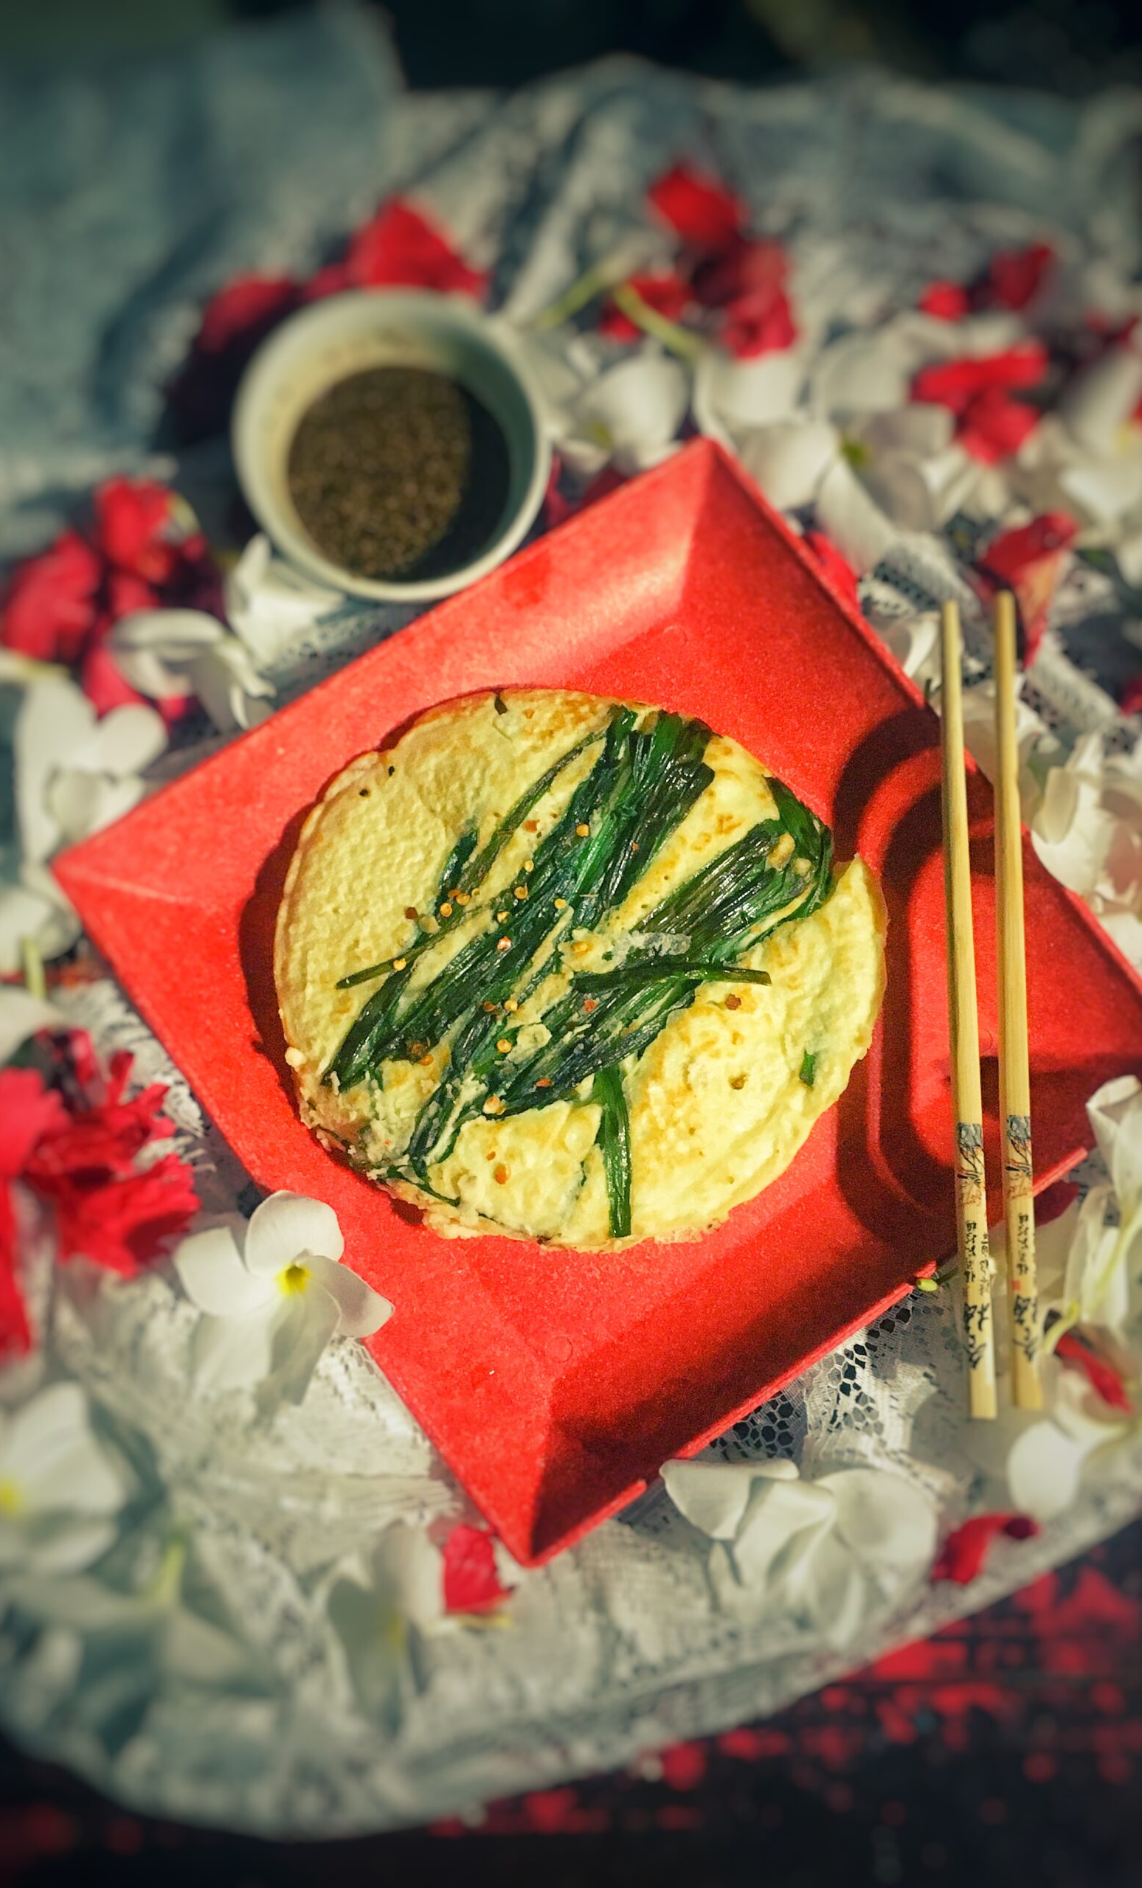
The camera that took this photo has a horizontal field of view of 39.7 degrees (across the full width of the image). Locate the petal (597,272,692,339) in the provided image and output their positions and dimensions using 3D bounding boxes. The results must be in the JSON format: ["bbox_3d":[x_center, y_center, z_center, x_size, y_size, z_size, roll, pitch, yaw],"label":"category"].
[{"bbox_3d":[0.024,-0.208,0.515,0.030,0.013,0.020,-22,80,-7],"label":"petal"}]

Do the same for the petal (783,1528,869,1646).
[{"bbox_3d":[0.071,0.180,0.442,0.024,0.015,0.031,0,77,-1],"label":"petal"}]

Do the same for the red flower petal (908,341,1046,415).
[{"bbox_3d":[0.131,-0.181,0.506,0.046,0.013,0.022,-14,79,-5],"label":"red flower petal"}]

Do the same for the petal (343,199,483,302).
[{"bbox_3d":[-0.052,-0.226,0.518,0.045,0.020,0.041,4,78,-1],"label":"petal"}]

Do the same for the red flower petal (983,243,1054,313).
[{"bbox_3d":[0.148,-0.220,0.523,0.019,0.013,0.029,36,79,6],"label":"red flower petal"}]

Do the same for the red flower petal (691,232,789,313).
[{"bbox_3d":[0.055,-0.217,0.511,0.032,0.014,0.030,5,78,-1],"label":"red flower petal"}]

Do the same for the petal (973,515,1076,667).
[{"bbox_3d":[0.141,-0.111,0.492,0.028,0.020,0.046,10,79,0],"label":"petal"}]

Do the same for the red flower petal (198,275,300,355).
[{"bbox_3d":[-0.105,-0.204,0.511,0.039,0.015,0.022,-43,82,-9],"label":"red flower petal"}]

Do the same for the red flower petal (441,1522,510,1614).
[{"bbox_3d":[-0.026,0.170,0.432,0.020,0.012,0.026,0,79,-2],"label":"red flower petal"}]

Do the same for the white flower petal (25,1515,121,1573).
[{"bbox_3d":[-0.135,0.162,0.428,0.024,0.013,0.013,-14,79,-5],"label":"white flower petal"}]

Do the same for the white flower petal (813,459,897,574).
[{"bbox_3d":[0.090,-0.135,0.501,0.022,0.014,0.041,-27,80,-7],"label":"white flower petal"}]

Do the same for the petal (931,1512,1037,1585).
[{"bbox_3d":[0.115,0.168,0.438,0.032,0.012,0.016,-18,79,-6],"label":"petal"}]

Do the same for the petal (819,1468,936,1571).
[{"bbox_3d":[0.084,0.157,0.432,0.032,0.013,0.026,17,78,2],"label":"petal"}]

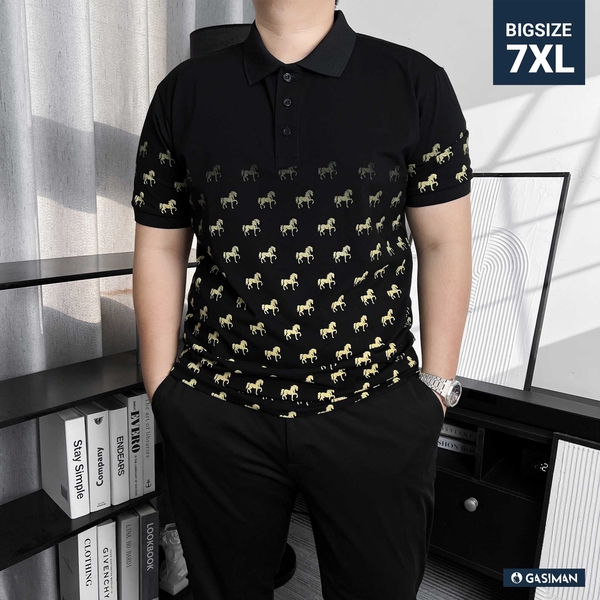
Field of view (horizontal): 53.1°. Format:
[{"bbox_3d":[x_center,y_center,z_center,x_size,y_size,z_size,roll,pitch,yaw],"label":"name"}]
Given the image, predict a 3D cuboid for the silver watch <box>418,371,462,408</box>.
[{"bbox_3d":[0.234,0.152,1.021,0.064,0.043,0.068,10,-8,43],"label":"silver watch"}]

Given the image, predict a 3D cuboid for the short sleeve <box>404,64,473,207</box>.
[{"bbox_3d":[0.223,-0.265,0.975,0.113,0.210,0.150,-2,12,8],"label":"short sleeve"}]

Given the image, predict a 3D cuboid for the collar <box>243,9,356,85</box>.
[{"bbox_3d":[-0.001,-0.399,0.930,0.175,0.130,0.170,3,12,7],"label":"collar"}]

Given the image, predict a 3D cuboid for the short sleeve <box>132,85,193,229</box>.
[{"bbox_3d":[-0.222,-0.233,0.975,0.110,0.215,0.150,5,12,6],"label":"short sleeve"}]

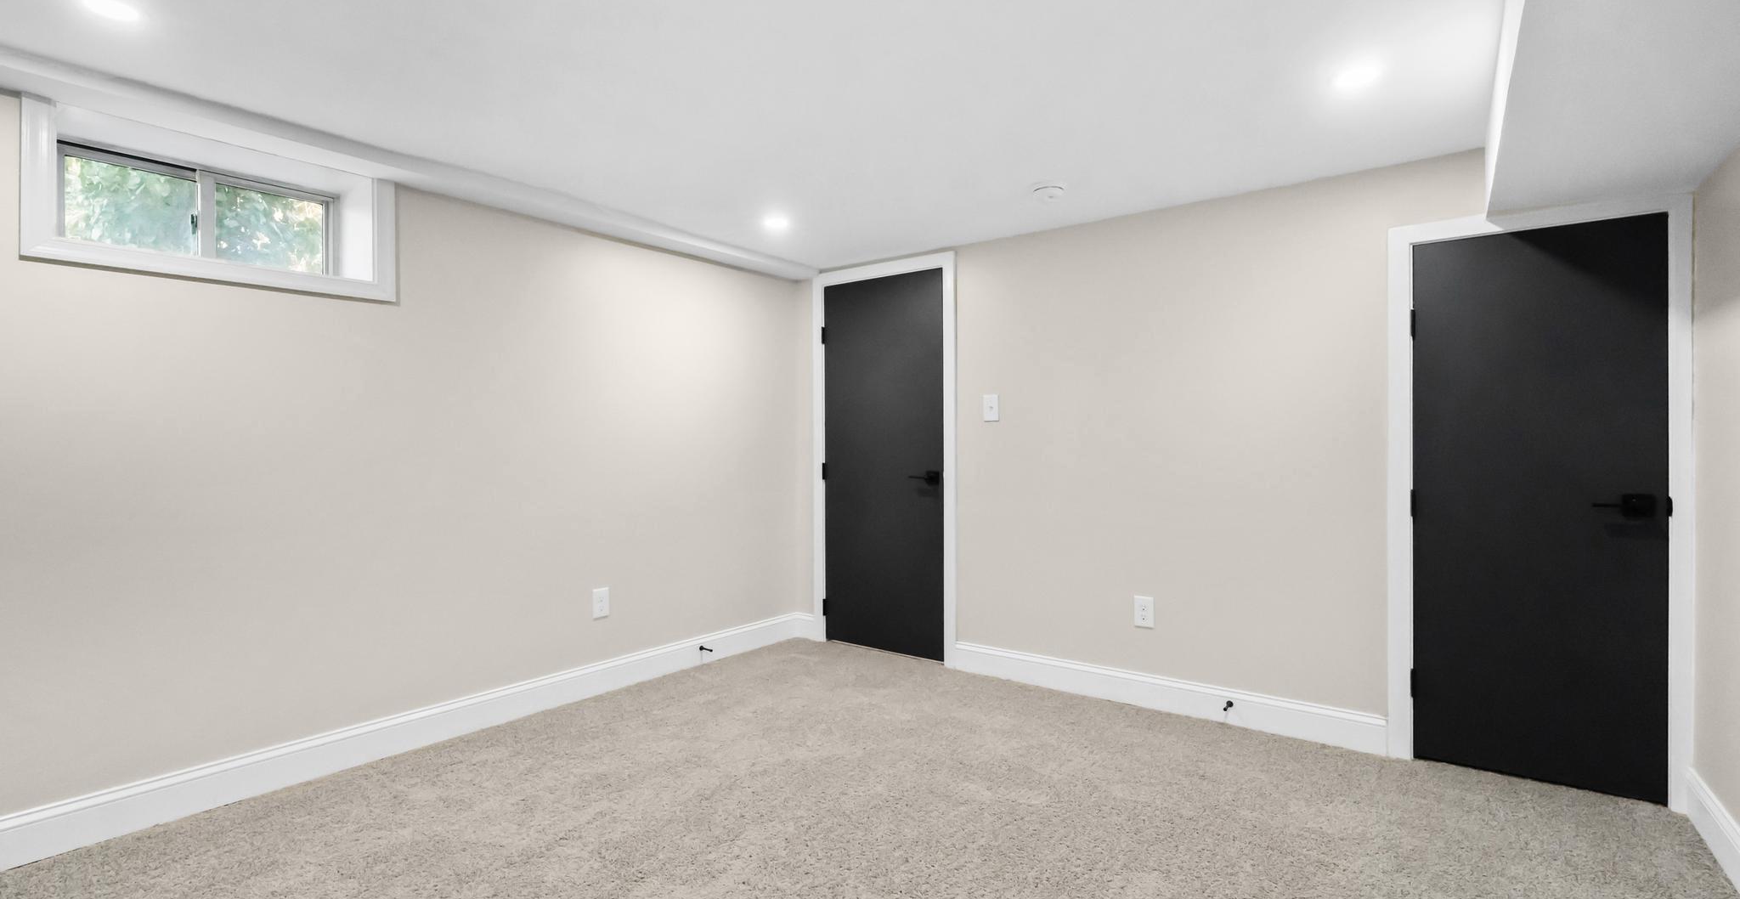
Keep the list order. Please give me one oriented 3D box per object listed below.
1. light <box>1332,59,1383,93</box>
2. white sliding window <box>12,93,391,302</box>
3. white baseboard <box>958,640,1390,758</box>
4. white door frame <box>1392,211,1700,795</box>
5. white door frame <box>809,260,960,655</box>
[{"bbox_3d":[1.274,-0.981,2.022,0.126,0.025,0.126,0,0,38],"label":"light"},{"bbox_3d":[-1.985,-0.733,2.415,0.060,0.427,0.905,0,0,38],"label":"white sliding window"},{"bbox_3d":[1.118,1.004,3.230,1.742,0.135,0.020,0,0,38],"label":"white baseboard"},{"bbox_3d":[2.107,0.153,2.478,0.742,1.837,0.055,0,0,38],"label":"white door frame"},{"bbox_3d":[0.066,0.055,4.045,0.922,2.036,0.055,0,0,38],"label":"white door frame"}]

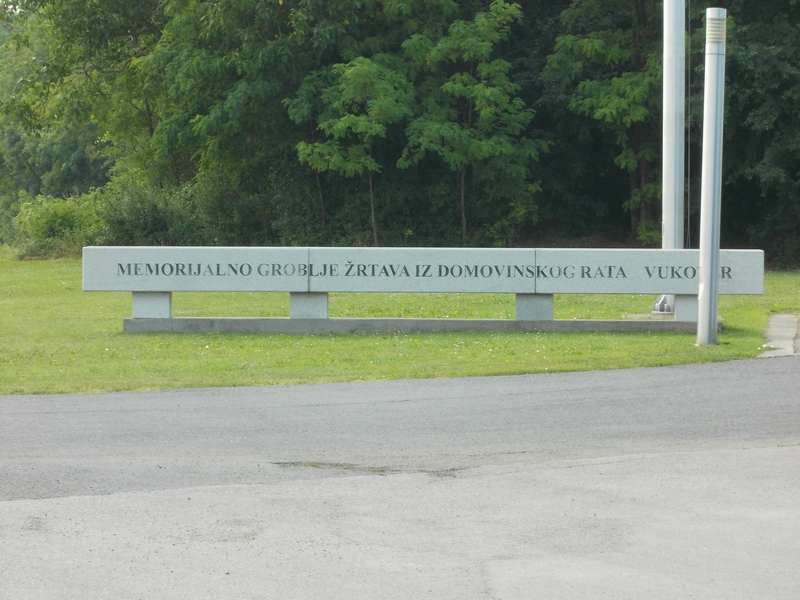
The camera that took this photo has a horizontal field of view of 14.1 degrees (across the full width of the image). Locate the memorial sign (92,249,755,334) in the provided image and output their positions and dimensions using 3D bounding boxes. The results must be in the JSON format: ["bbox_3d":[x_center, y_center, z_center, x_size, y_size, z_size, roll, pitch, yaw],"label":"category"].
[{"bbox_3d":[0.232,-0.104,32.510,6.802,0.848,0.420,0,3,2],"label":"memorial sign"}]

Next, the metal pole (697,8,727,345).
[{"bbox_3d":[2.919,-1.148,30.265,0.187,3.143,0.187,1,3,0],"label":"metal pole"}]

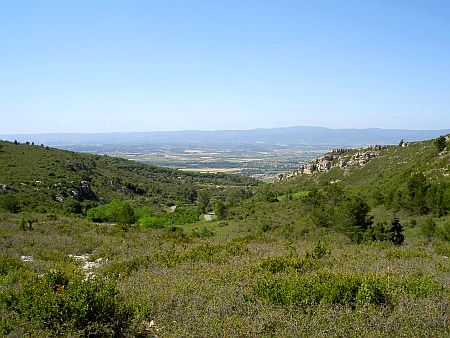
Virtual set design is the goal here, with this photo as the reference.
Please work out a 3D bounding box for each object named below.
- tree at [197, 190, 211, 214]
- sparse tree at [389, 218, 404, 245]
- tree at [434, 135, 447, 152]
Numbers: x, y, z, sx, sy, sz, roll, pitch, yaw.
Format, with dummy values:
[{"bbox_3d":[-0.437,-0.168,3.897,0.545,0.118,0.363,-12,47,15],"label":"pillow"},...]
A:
[{"bbox_3d":[-5.298,8.254,125.000,3.450,5.850,3.350,0,4,0],"label":"tree"},{"bbox_3d":[16.928,6.185,50.000,1.530,2.680,1.480,0,4,0],"label":"sparse tree"},{"bbox_3d":[55.224,-6.535,130.000,3.080,4.310,2.980,0,4,0],"label":"tree"}]

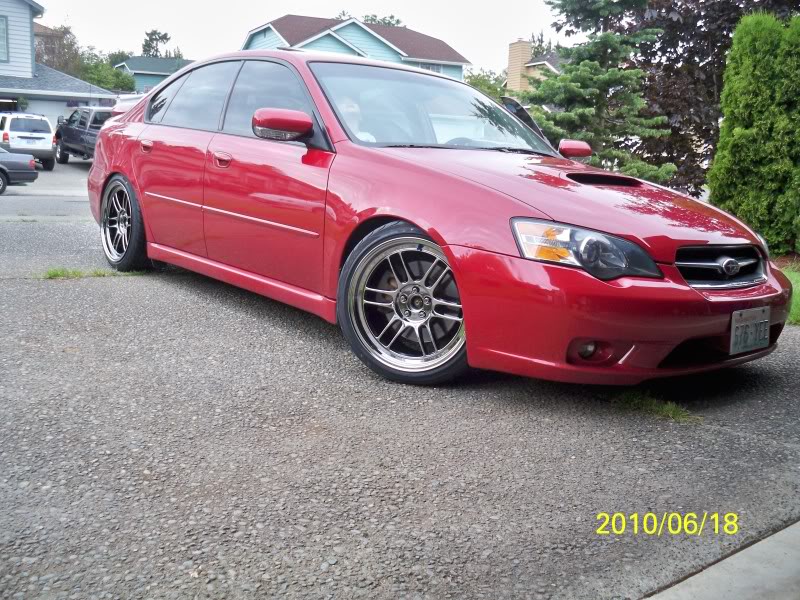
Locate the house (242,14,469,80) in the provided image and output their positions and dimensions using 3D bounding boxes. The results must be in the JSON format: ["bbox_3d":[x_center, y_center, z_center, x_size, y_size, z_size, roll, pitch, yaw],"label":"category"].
[{"bbox_3d":[-2.840,-13.400,50.200,12.000,8.000,8.500,-3,9,-29],"label":"house"}]

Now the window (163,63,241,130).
[{"bbox_3d":[-1.050,-1.089,4.317,0.040,0.400,0.720,26,-7,-42],"label":"window"}]

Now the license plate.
[{"bbox_3d":[1.224,0.106,2.812,0.305,0.152,0.020,-4,9,-38],"label":"license plate"}]

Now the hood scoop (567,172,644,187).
[{"bbox_3d":[0.799,-0.476,3.251,0.510,0.060,0.150,-5,17,-41],"label":"hood scoop"}]

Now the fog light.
[{"bbox_3d":[0.602,0.160,2.611,0.070,0.068,0.055,-3,12,-34],"label":"fog light"}]

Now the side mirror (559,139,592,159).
[{"bbox_3d":[0.953,-0.822,4.482,0.220,0.130,0.120,-5,14,-41],"label":"side mirror"}]

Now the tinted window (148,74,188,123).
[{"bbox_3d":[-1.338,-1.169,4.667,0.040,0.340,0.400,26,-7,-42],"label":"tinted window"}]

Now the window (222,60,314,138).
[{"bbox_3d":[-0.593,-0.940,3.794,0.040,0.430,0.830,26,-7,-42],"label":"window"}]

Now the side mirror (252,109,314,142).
[{"bbox_3d":[-0.468,-0.709,3.256,0.220,0.130,0.120,-5,14,-41],"label":"side mirror"}]

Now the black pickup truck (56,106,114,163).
[{"bbox_3d":[-10.060,-5.620,28.170,1.980,1.970,5.800,-6,15,-43],"label":"black pickup truck"}]

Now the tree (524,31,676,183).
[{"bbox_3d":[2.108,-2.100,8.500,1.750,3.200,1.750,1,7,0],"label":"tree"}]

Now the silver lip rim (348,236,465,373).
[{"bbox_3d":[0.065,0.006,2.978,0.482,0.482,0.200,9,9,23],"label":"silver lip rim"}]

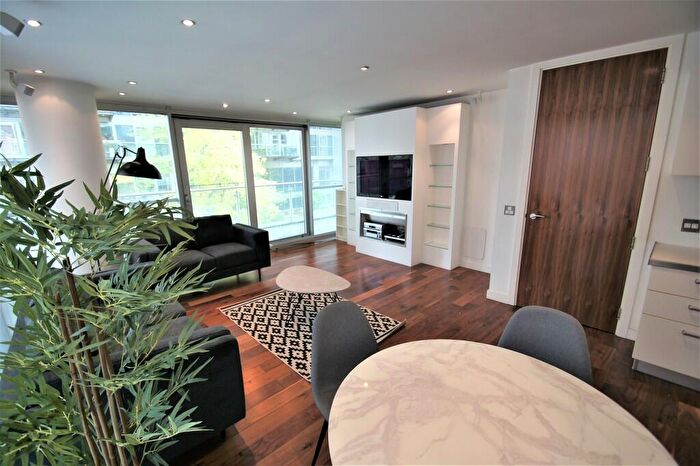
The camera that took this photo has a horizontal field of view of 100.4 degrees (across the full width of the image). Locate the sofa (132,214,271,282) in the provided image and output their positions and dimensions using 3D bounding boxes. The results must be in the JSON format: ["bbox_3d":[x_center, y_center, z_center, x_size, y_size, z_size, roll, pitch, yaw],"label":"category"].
[{"bbox_3d":[-1.958,0.265,3.880,1.436,0.881,0.940,-13,17,-43],"label":"sofa"}]

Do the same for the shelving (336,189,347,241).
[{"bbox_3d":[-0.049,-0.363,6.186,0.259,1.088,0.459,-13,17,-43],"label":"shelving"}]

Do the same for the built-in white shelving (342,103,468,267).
[{"bbox_3d":[0.698,-0.733,4.883,0.503,2.331,2.275,-13,17,-43],"label":"built-in white shelving"}]

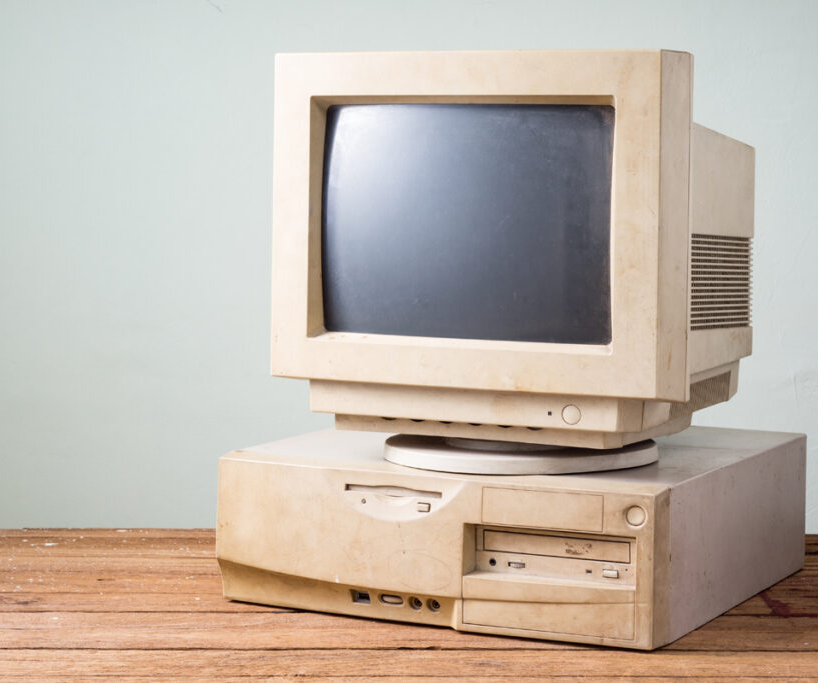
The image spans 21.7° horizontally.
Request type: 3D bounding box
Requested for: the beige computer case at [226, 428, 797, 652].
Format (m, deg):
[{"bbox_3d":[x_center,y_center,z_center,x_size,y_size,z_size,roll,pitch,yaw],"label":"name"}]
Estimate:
[{"bbox_3d":[0.103,0.159,1.966,0.420,0.130,0.382,3,6,28],"label":"beige computer case"}]

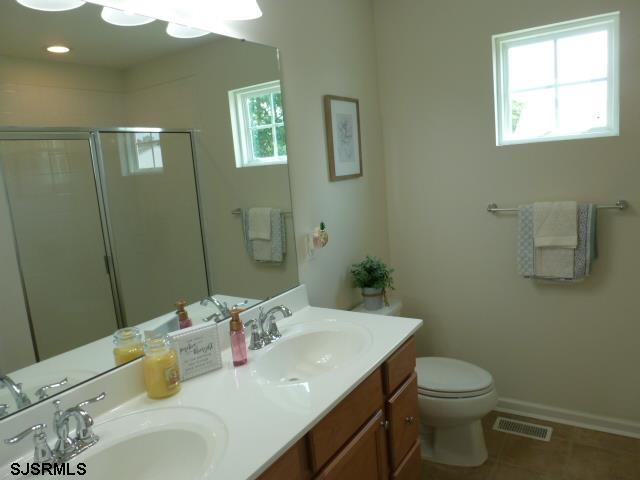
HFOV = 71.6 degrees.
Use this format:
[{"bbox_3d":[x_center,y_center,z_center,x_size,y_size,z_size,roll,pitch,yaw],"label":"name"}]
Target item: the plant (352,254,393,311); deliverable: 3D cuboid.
[{"bbox_3d":[0.278,0.235,2.437,0.220,0.285,0.220,-4,9,6],"label":"plant"}]

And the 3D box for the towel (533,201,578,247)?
[{"bbox_3d":[1.208,-0.076,2.277,0.193,0.240,0.060,1,10,33],"label":"towel"}]

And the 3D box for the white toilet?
[{"bbox_3d":[0.561,0.743,2.389,0.740,0.740,0.430,1,10,33],"label":"white toilet"}]

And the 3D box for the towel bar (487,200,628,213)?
[{"bbox_3d":[1.210,-0.171,2.299,0.640,0.045,0.075,1,10,33],"label":"towel bar"}]

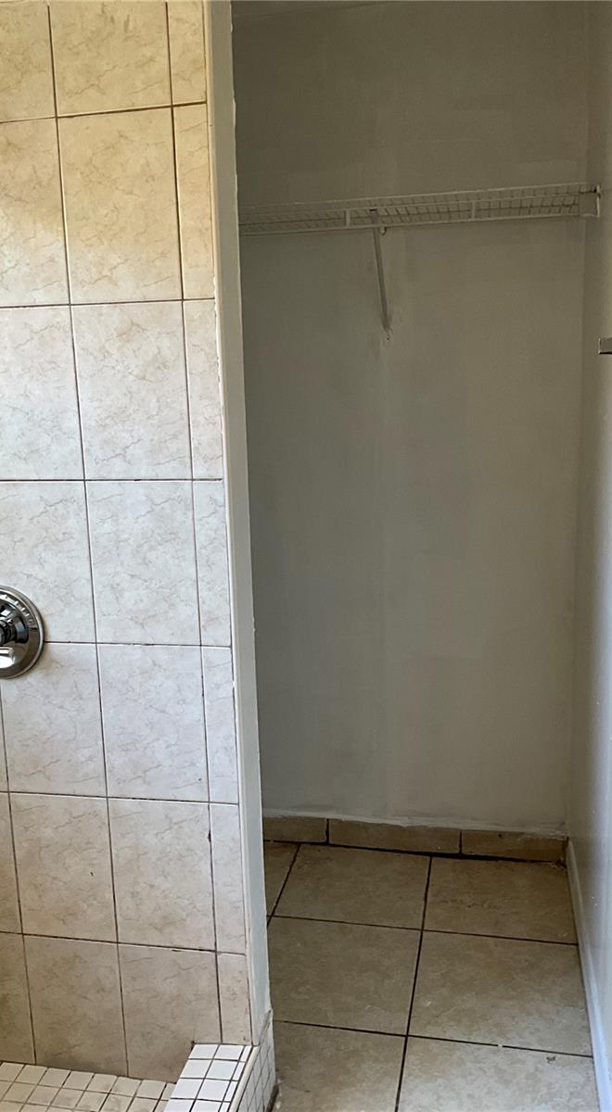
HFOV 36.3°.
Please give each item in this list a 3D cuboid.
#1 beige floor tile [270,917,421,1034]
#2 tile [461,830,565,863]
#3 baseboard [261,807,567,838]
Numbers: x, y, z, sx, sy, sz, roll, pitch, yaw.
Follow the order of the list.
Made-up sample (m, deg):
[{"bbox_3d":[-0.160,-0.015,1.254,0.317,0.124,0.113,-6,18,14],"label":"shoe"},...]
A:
[{"bbox_3d":[0.068,1.049,2.348,0.411,0.010,0.411,1,11,12],"label":"beige floor tile"},{"bbox_3d":[0.632,0.884,2.848,0.310,0.086,0.012,1,11,12],"label":"tile"},{"bbox_3d":[0.320,0.881,2.912,0.945,0.086,0.012,1,11,12],"label":"baseboard"}]

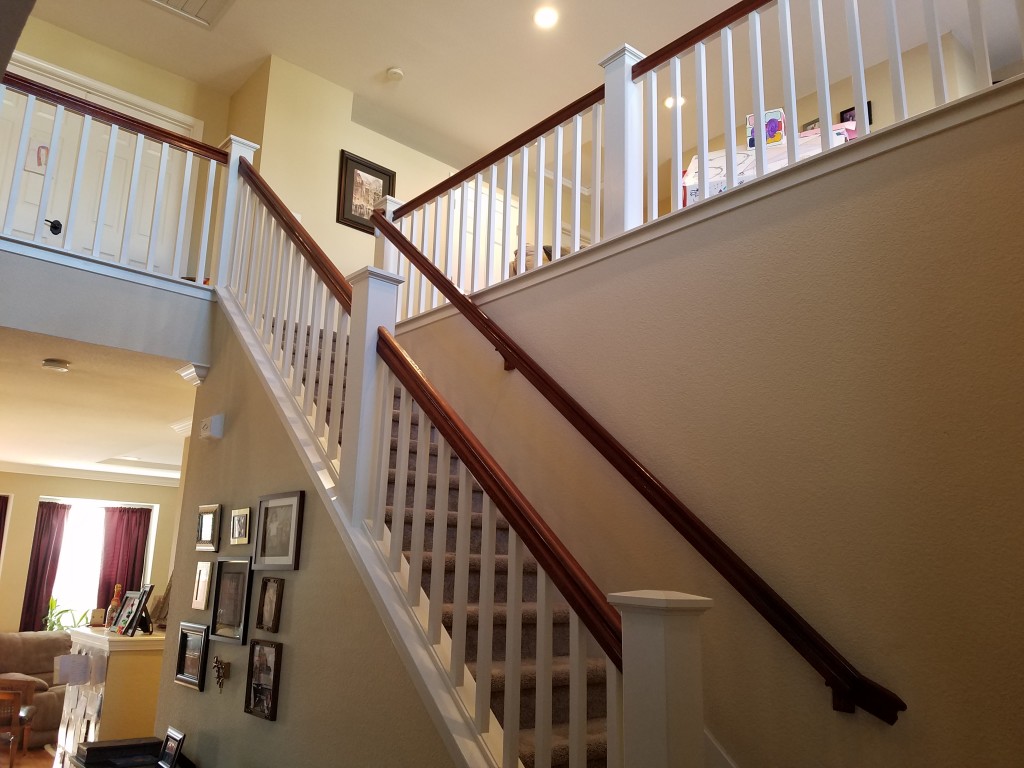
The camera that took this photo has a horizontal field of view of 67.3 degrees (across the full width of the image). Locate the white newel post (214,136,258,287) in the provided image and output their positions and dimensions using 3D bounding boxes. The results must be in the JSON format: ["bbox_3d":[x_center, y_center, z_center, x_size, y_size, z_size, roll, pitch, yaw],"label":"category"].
[{"bbox_3d":[-1.660,-0.979,4.564,0.172,0.955,0.172,13,-17,-40],"label":"white newel post"}]

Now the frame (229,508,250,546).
[{"bbox_3d":[-1.250,0.659,3.552,0.015,0.158,0.195,13,-17,-40],"label":"frame"}]

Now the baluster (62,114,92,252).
[{"bbox_3d":[-2.272,-1.052,4.028,0.032,0.759,0.032,13,-17,-40],"label":"baluster"}]

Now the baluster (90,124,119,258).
[{"bbox_3d":[-2.172,-1.029,4.114,0.032,0.759,0.032,13,-17,-40],"label":"baluster"}]

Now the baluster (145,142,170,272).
[{"bbox_3d":[-1.972,-0.984,4.284,0.032,0.759,0.032,13,-17,-40],"label":"baluster"}]

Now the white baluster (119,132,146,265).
[{"bbox_3d":[-2.072,-1.006,4.199,0.032,0.759,0.032,13,-17,-40],"label":"white baluster"}]

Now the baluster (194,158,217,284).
[{"bbox_3d":[-1.773,-0.939,4.454,0.032,0.759,0.032,13,-17,-40],"label":"baluster"}]

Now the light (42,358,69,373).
[{"bbox_3d":[-2.560,-0.103,4.322,0.145,0.037,0.145,13,-17,-40],"label":"light"}]

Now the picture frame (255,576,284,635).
[{"bbox_3d":[-0.995,0.909,3.175,0.026,0.208,0.154,13,-17,-40],"label":"picture frame"}]

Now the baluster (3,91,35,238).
[{"bbox_3d":[-2.472,-1.097,3.858,0.032,0.759,0.032,13,-17,-40],"label":"baluster"}]

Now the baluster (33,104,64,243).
[{"bbox_3d":[-2.372,-1.074,3.943,0.032,0.759,0.032,13,-17,-40],"label":"baluster"}]

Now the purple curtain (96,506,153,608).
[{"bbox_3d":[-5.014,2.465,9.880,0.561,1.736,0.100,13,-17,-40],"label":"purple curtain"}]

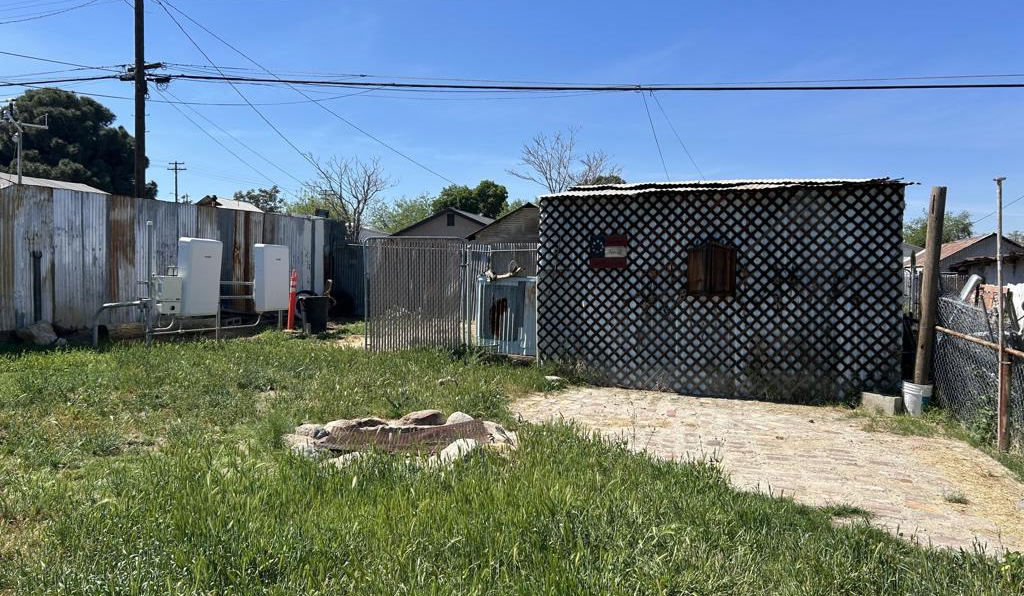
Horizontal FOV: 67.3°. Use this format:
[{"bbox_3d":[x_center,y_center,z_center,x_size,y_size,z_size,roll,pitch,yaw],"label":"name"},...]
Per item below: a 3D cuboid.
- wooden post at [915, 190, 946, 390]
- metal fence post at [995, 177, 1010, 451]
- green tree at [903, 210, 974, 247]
[{"bbox_3d":[4.427,-0.033,8.160,0.150,2.327,0.150,5,1,19],"label":"wooden post"},{"bbox_3d":[3.795,0.122,5.950,0.100,2.116,0.090,1,2,20],"label":"metal fence post"},{"bbox_3d":[23.281,-2.261,42.068,4.150,5.036,3.713,1,2,29],"label":"green tree"}]

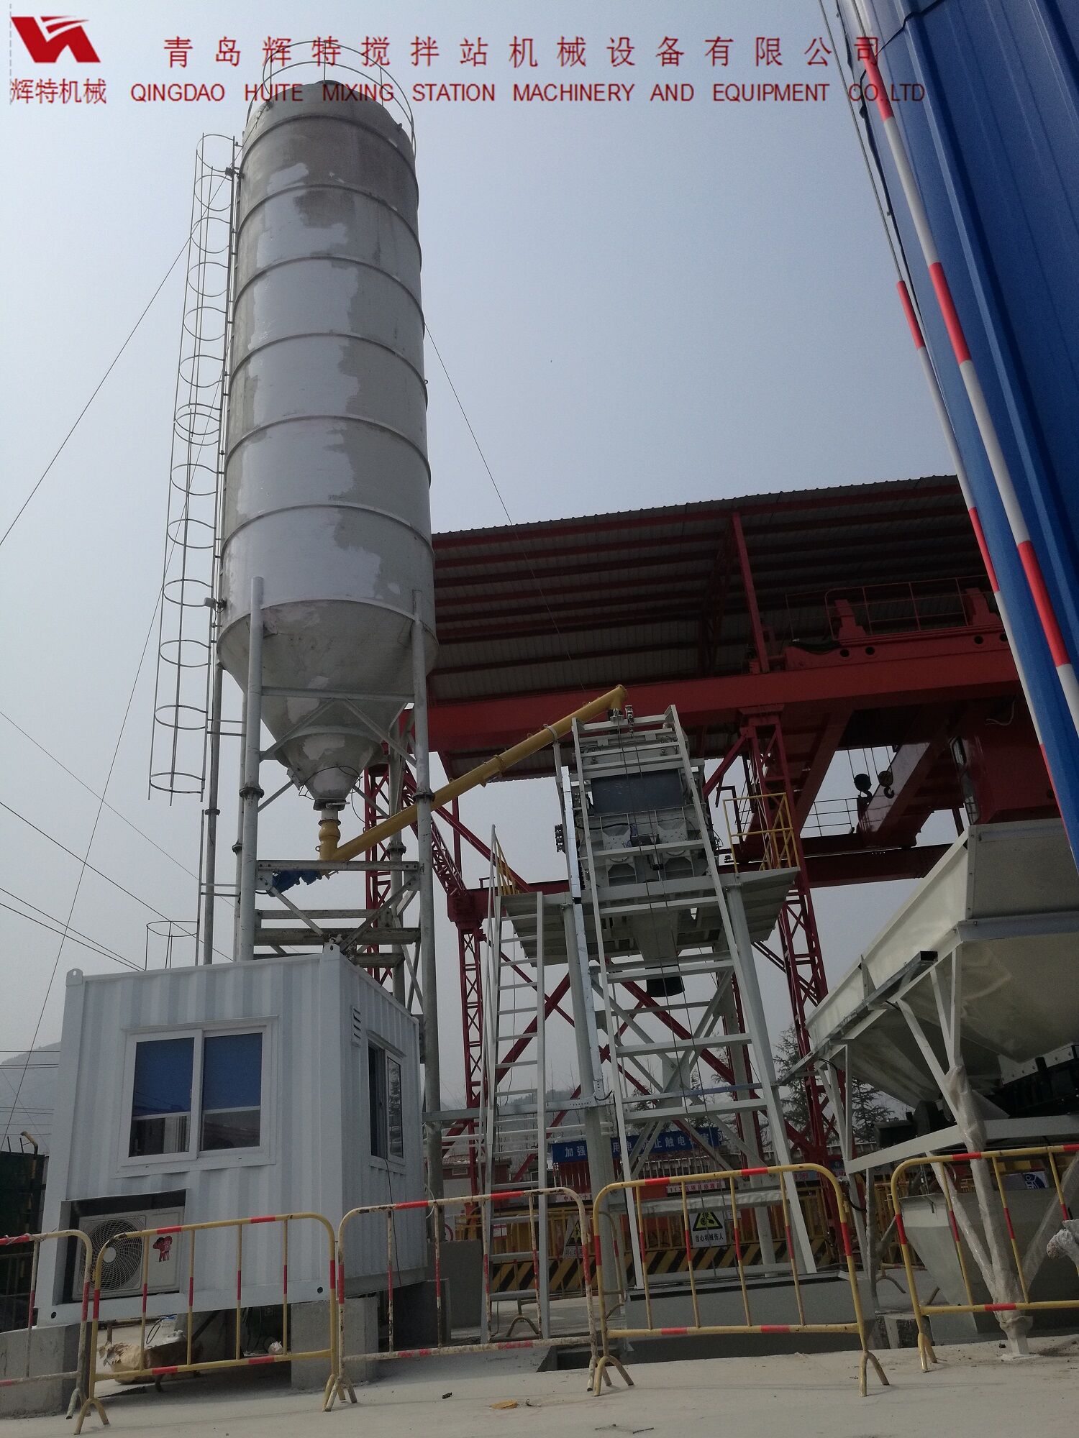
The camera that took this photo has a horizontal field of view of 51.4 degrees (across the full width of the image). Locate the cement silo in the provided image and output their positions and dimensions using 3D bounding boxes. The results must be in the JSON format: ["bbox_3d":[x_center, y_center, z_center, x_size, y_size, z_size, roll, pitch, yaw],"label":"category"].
[{"bbox_3d":[-3.159,-4.200,16.968,2.998,11.761,2.998,0,-24,-11],"label":"cement silo"}]

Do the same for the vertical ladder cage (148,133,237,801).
[{"bbox_3d":[-5.224,-4.395,17.215,0.720,11.881,0.760,3,-23,-16],"label":"vertical ladder cage"}]

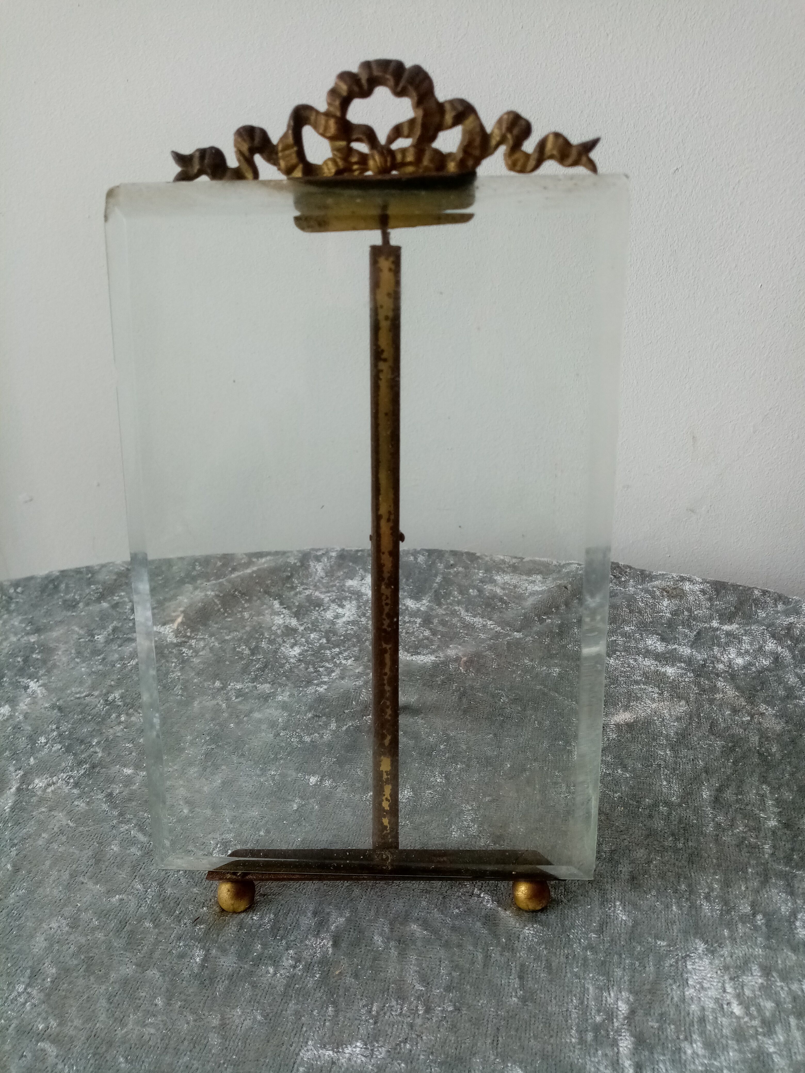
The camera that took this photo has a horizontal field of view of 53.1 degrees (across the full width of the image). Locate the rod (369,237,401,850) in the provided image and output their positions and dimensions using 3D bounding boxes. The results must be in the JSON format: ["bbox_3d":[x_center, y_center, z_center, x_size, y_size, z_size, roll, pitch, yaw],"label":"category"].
[{"bbox_3d":[-0.004,0.009,0.203,0.007,0.158,0.005,0,13,0],"label":"rod"}]

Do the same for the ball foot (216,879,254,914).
[{"bbox_3d":[-0.045,0.096,0.216,0.010,0.010,0.010,0,27,0],"label":"ball foot"}]

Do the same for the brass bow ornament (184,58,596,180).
[{"bbox_3d":[-0.004,-0.091,0.175,0.094,0.024,0.006,0,12,3],"label":"brass bow ornament"}]

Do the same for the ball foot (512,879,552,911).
[{"bbox_3d":[0.035,0.096,0.216,0.010,0.010,0.010,0,27,0],"label":"ball foot"}]

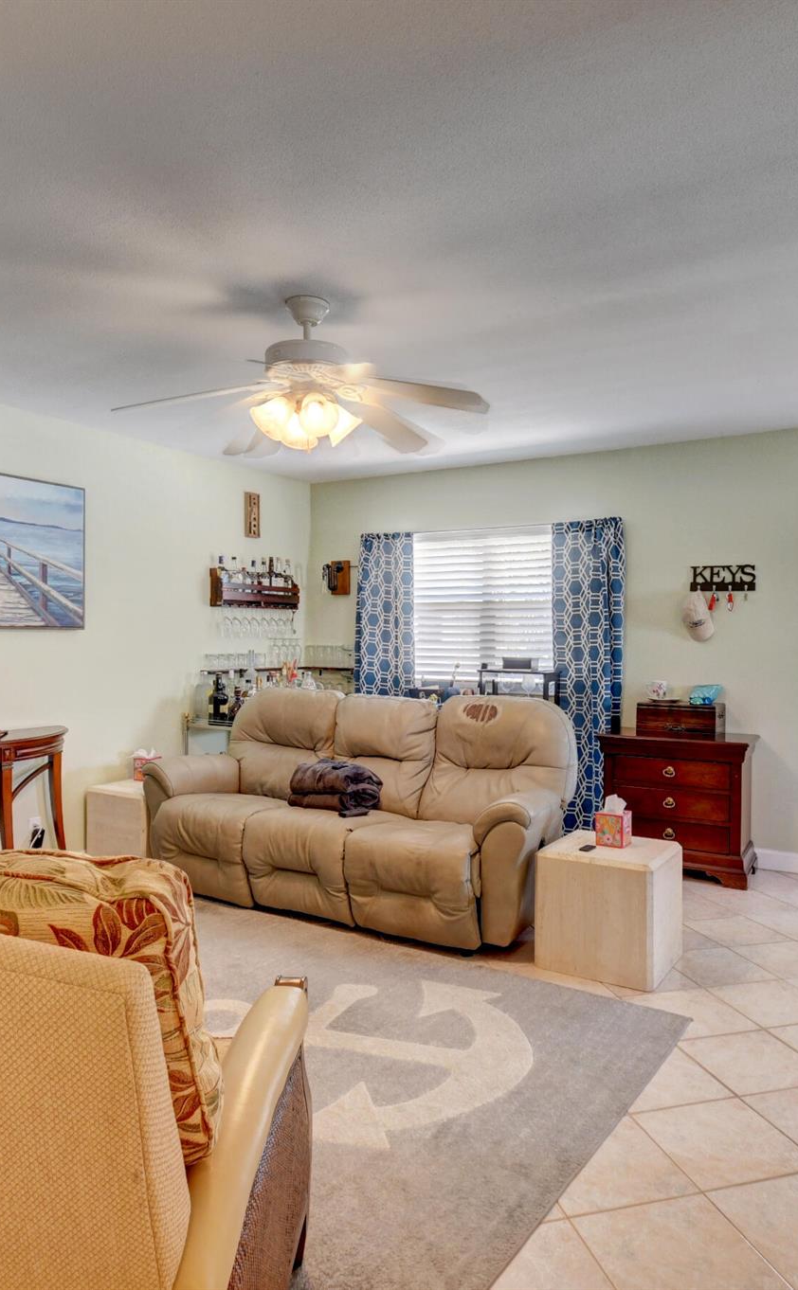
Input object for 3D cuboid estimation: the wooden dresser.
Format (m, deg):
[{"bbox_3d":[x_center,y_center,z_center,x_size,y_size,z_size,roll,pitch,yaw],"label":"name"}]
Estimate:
[{"bbox_3d":[1.581,0.893,4.576,0.805,0.760,0.433,1,1,29],"label":"wooden dresser"}]

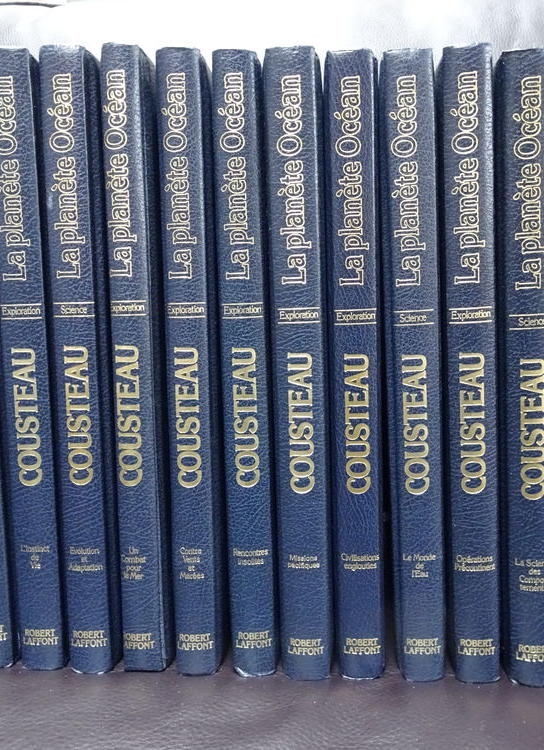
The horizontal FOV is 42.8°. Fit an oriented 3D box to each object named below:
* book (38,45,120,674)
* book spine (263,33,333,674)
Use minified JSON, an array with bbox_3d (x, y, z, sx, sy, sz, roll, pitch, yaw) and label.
[{"bbox_3d":[-0.085,-0.012,0.421,0.022,0.285,0.215,0,6,2],"label":"book"},{"bbox_3d":[0.015,-0.010,0.419,0.022,0.285,0.215,-1,6,2],"label":"book spine"}]

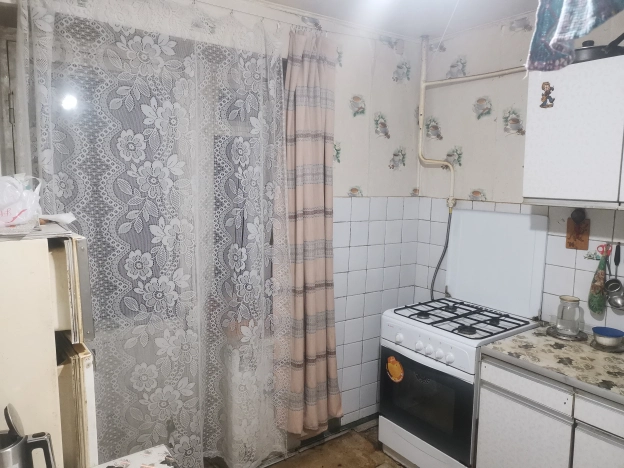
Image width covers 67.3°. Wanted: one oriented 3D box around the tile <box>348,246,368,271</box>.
[{"bbox_3d":[0.281,0.151,2.871,0.150,0.150,0.008,-3,8,-36],"label":"tile"}]

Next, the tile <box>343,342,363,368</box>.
[{"bbox_3d":[0.254,0.748,2.922,0.151,0.150,0.010,-3,8,-37],"label":"tile"}]

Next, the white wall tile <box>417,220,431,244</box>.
[{"bbox_3d":[0.747,-0.014,3.114,0.010,0.150,0.100,-3,8,-37],"label":"white wall tile"}]

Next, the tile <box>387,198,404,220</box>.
[{"bbox_3d":[0.530,-0.164,2.988,0.148,0.145,0.010,-3,8,-35],"label":"tile"}]

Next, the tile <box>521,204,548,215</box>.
[{"bbox_3d":[1.195,-0.081,2.508,0.010,0.150,0.151,-3,8,-37],"label":"tile"}]

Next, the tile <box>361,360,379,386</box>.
[{"bbox_3d":[0.373,0.901,3.047,0.150,0.150,0.008,-3,8,-36],"label":"tile"}]

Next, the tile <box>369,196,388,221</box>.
[{"bbox_3d":[0.414,-0.156,2.926,0.150,0.150,0.008,-3,8,-36],"label":"tile"}]

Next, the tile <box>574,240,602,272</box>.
[{"bbox_3d":[1.374,0.104,2.281,0.010,0.150,0.151,-3,8,-37],"label":"tile"}]

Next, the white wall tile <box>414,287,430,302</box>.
[{"bbox_3d":[0.727,0.432,3.146,0.010,0.149,0.099,-3,8,-35],"label":"white wall tile"}]

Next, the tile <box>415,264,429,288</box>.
[{"bbox_3d":[0.738,0.285,3.139,0.010,0.150,0.102,-3,8,-36],"label":"tile"}]

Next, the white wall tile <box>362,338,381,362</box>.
[{"bbox_3d":[0.377,0.742,3.013,0.151,0.150,0.010,-3,8,-37],"label":"white wall tile"}]

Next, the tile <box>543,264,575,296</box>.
[{"bbox_3d":[1.269,0.239,2.404,0.010,0.150,0.150,-3,8,-36],"label":"tile"}]

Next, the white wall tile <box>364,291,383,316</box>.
[{"bbox_3d":[0.389,0.445,2.975,0.150,0.150,0.010,-3,8,-36],"label":"white wall tile"}]

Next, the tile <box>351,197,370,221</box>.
[{"bbox_3d":[0.292,-0.150,2.836,0.150,0.150,0.008,-3,8,-36],"label":"tile"}]

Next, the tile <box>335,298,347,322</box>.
[{"bbox_3d":[0.147,0.459,2.815,0.150,0.150,0.008,-3,8,-36],"label":"tile"}]

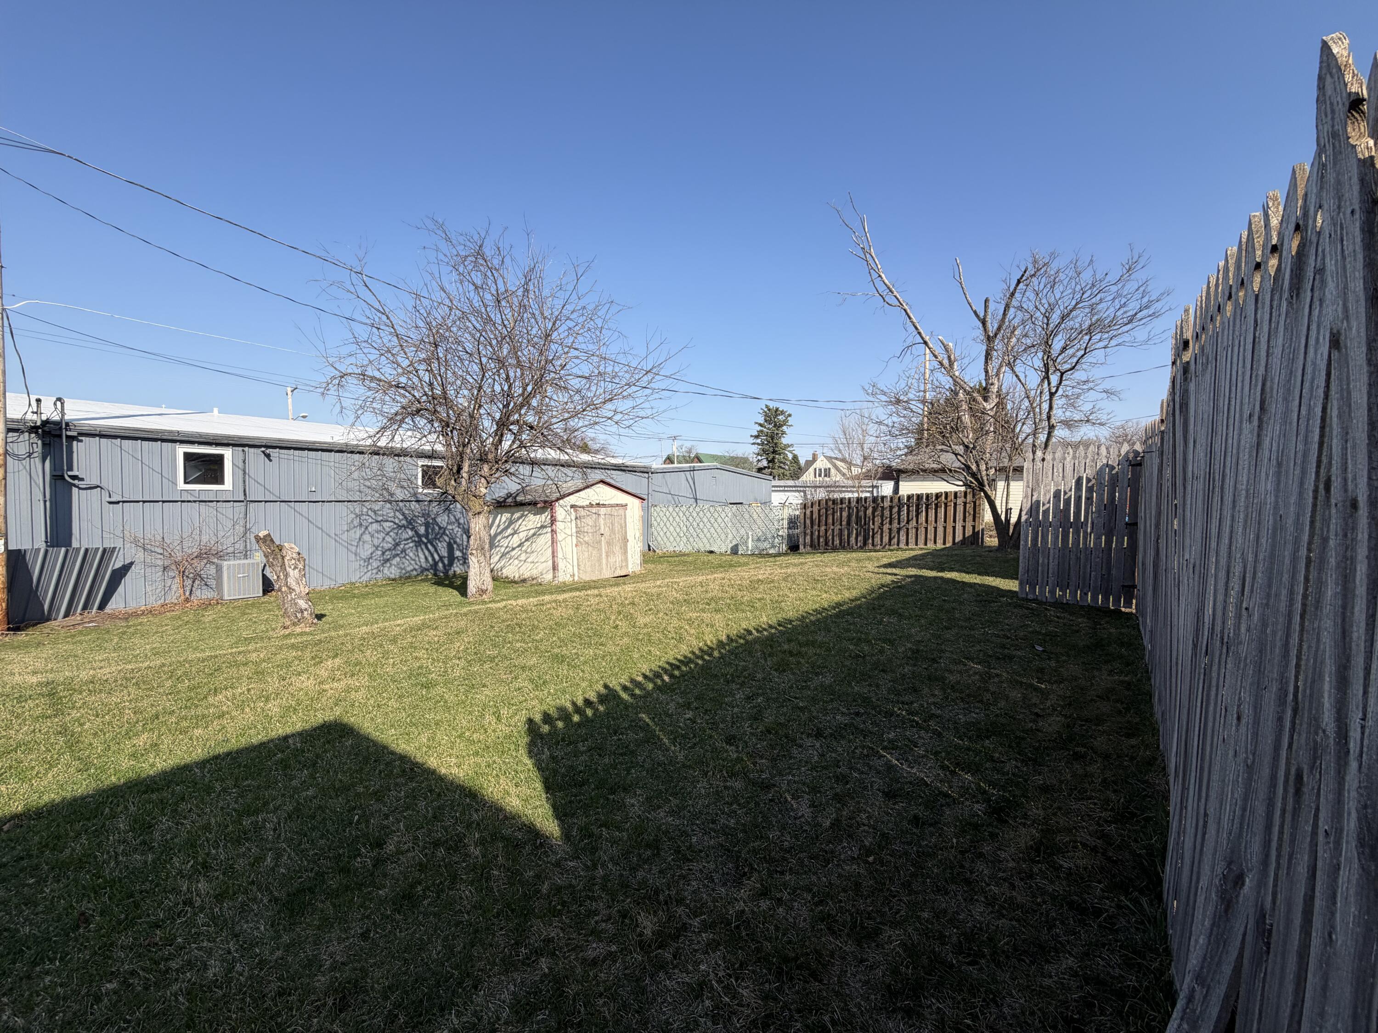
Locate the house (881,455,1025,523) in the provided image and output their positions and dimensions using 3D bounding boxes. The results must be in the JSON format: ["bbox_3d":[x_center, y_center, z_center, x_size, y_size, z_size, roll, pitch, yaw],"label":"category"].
[{"bbox_3d":[15.263,-1.768,27.234,7.600,3.900,7.000,2,2,37],"label":"house"}]

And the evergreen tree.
[{"bbox_3d":[8.828,-6.045,57.815,4.800,11.200,4.700,0,2,0],"label":"evergreen tree"}]

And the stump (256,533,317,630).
[{"bbox_3d":[-5.454,0.831,7.529,0.740,1.270,0.520,-1,2,-36],"label":"stump"}]

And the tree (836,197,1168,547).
[{"bbox_3d":[7.217,-3.425,13.463,7.100,8.300,6.000,1,2,28],"label":"tree"}]

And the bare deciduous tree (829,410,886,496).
[{"bbox_3d":[8.232,-2.483,26.904,2.700,5.800,2.600,0,2,0],"label":"bare deciduous tree"}]

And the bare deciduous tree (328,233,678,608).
[{"bbox_3d":[-3.206,-1.824,9.793,5.800,6.500,5.500,0,2,-18],"label":"bare deciduous tree"}]

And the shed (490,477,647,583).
[{"bbox_3d":[-2.988,0.220,13.477,2.500,2.220,2.700,2,2,37],"label":"shed"}]

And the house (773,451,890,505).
[{"bbox_3d":[14.499,-3.710,56.890,10.000,6.700,11.000,2,2,37],"label":"house"}]

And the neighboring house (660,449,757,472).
[{"bbox_3d":[3.340,-5.357,85.140,11.000,8.500,15.000,2,2,37],"label":"neighboring house"}]

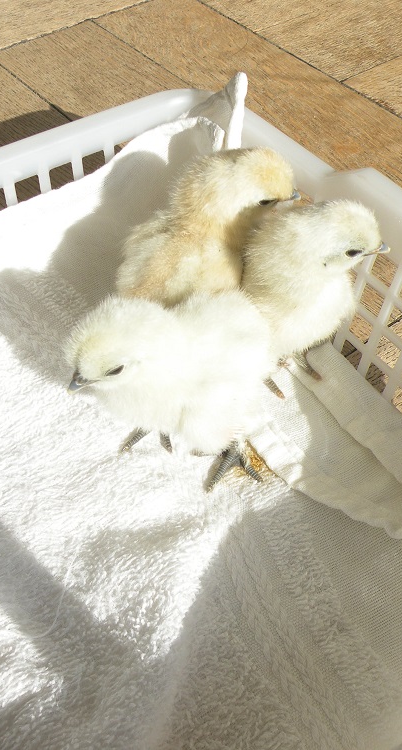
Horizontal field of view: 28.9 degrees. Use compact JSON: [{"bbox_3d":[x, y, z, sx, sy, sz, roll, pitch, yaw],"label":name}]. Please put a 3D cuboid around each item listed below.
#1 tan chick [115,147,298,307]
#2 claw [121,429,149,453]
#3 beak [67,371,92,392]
[{"bbox_3d":[0.000,-0.060,0.356,0.085,0.095,0.058,-4,51,-8],"label":"tan chick"},{"bbox_3d":[-0.029,0.028,0.338,0.005,0.005,0.018,36,57,23],"label":"claw"},{"bbox_3d":[-0.047,0.003,0.307,0.011,0.007,0.007,-38,61,-9],"label":"beak"}]

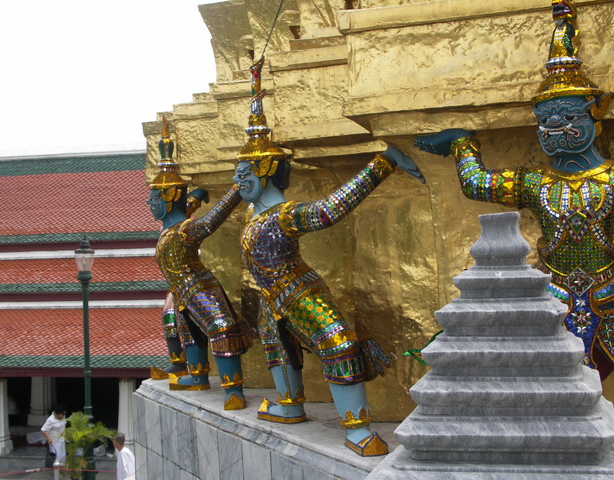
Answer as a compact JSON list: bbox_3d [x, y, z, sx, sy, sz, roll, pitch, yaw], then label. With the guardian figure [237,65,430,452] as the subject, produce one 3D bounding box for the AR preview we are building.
[{"bbox_3d":[0.011,0.024,5.410,0.710,1.910,1.360,-2,0,-26],"label":"guardian figure"}]

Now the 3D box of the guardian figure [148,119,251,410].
[{"bbox_3d":[-0.663,0.107,6.881,0.700,1.800,1.330,-2,0,-26],"label":"guardian figure"}]

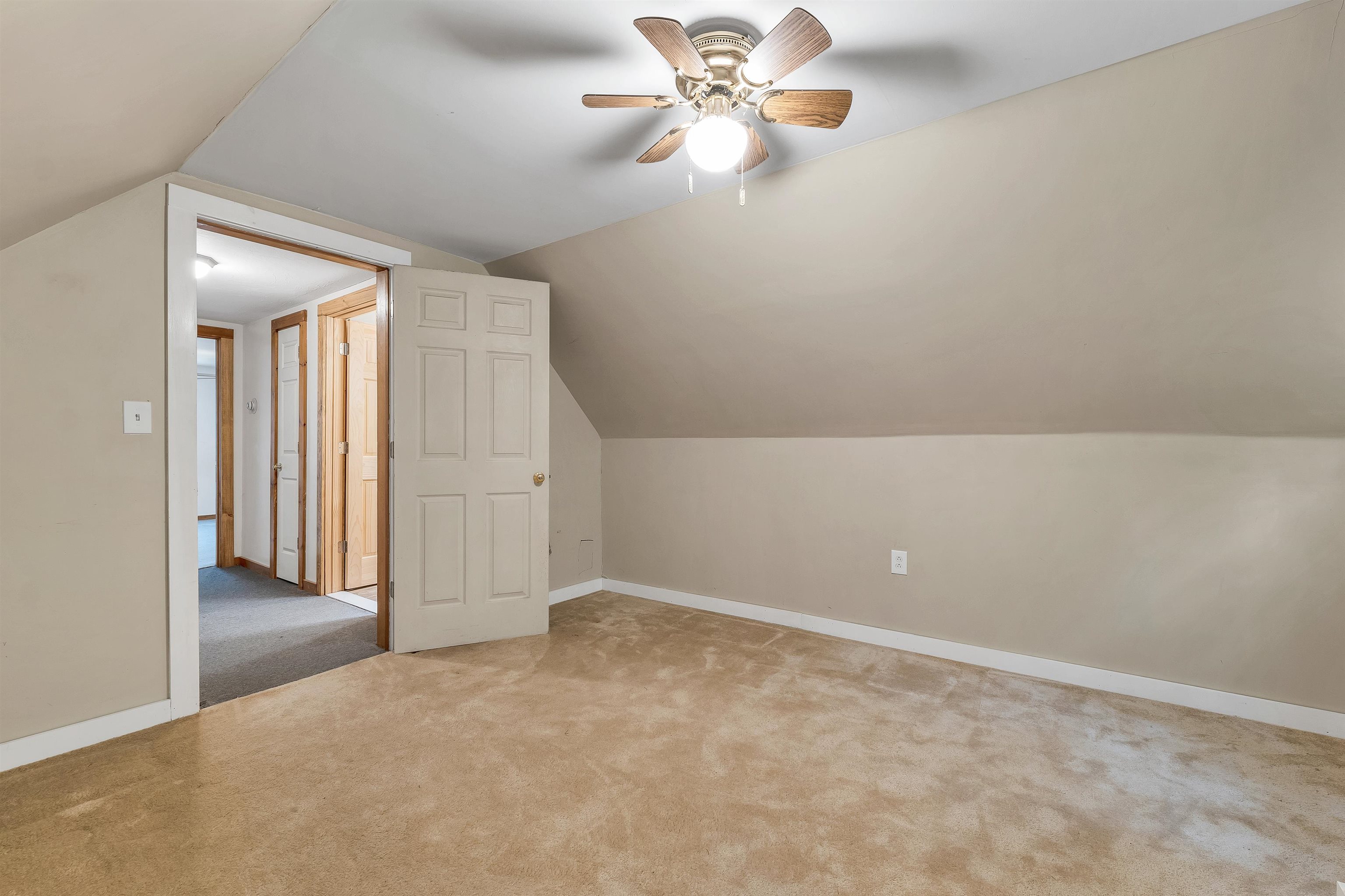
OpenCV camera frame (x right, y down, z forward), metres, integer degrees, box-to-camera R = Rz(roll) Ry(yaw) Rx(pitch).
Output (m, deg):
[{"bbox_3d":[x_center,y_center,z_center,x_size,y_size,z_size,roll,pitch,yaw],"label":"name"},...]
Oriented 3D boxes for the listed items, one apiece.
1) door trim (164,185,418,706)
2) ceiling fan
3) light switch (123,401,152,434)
[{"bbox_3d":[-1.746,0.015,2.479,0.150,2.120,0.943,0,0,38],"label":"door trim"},{"bbox_3d":[0.128,-0.958,1.509,0.760,0.310,0.740,0,0,-34],"label":"ceiling fan"},{"bbox_3d":[-2.051,-0.116,2.008,0.014,0.119,0.073,0,0,38],"label":"light switch"}]

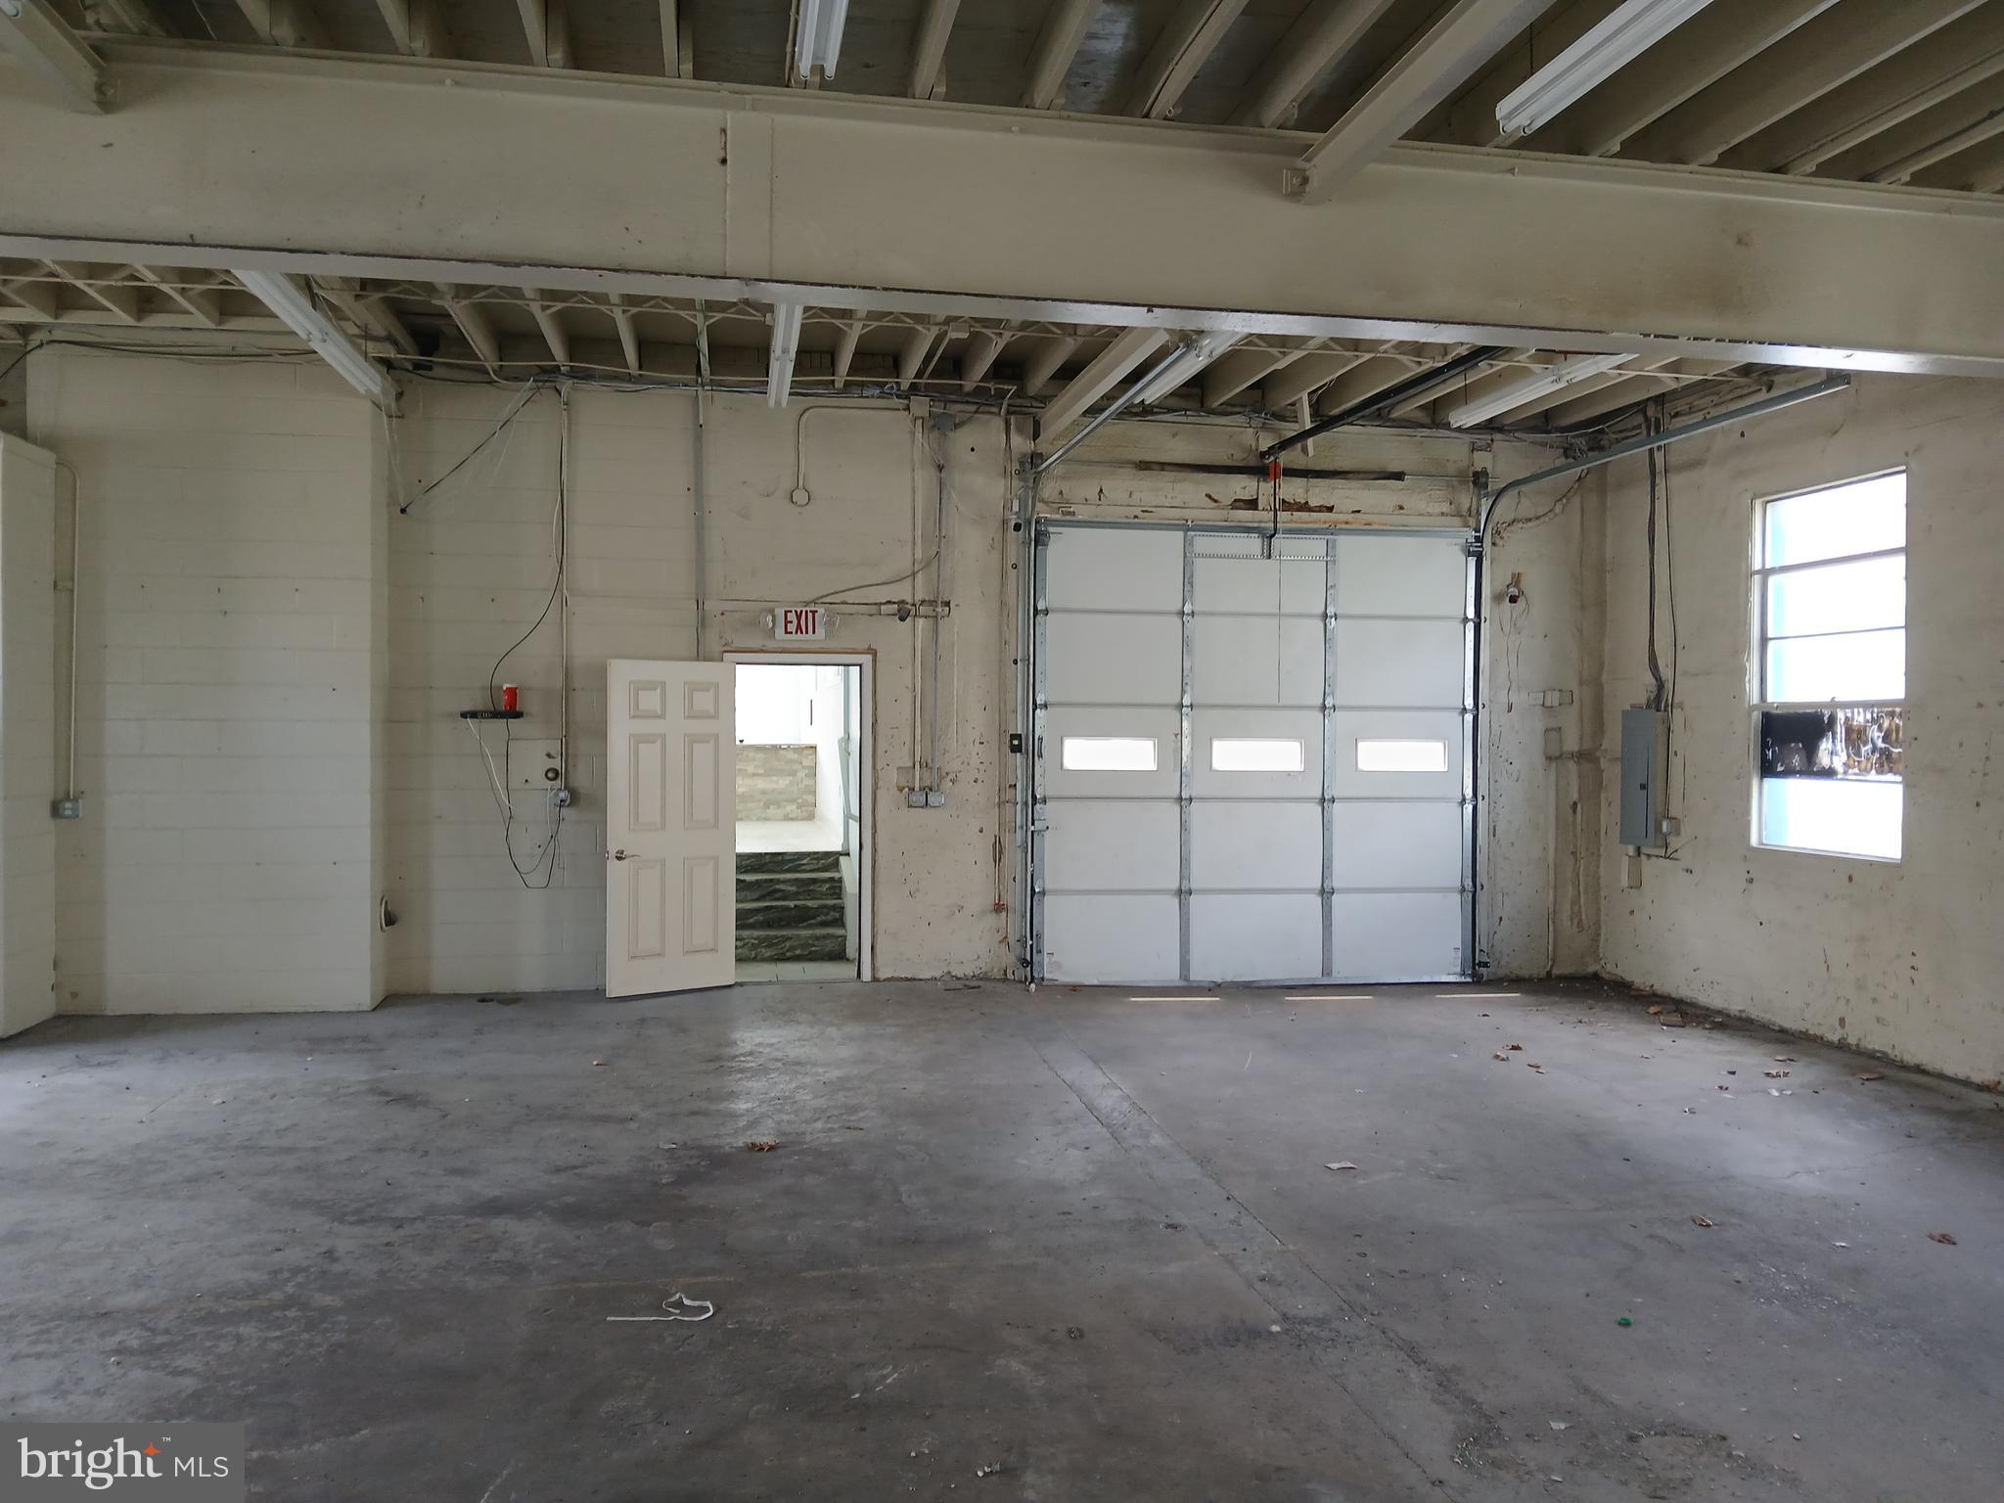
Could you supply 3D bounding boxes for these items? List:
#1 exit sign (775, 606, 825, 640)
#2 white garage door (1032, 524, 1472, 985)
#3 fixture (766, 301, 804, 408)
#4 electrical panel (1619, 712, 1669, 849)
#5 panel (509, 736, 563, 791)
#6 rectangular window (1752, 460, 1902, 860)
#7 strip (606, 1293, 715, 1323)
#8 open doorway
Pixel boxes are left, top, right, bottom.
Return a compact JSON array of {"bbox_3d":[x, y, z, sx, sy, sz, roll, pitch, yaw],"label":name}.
[{"bbox_3d":[-1.258,-0.796,9.430,0.315,0.205,0.070,0,1,-10],"label":"exit sign"},{"bbox_3d":[1.701,0.015,10.030,3.050,3.030,0.080,0,1,-10],"label":"white garage door"},{"bbox_3d":[-1.160,-2.165,8.100,0.130,0.100,2.440,0,1,-10],"label":"fixture"},{"bbox_3d":[4.221,0.179,9.892,0.100,0.880,0.375,0,1,-10],"label":"electrical panel"},{"bbox_3d":[-2.847,0.081,9.190,0.330,0.330,0.050,0,1,-10],"label":"panel"},{"bbox_3d":[4.570,-0.456,8.360,0.110,2.050,1.150,0,1,-10],"label":"rectangular window"},{"bbox_3d":[-0.952,1.551,4.200,0.285,0.025,0.180,0,1,0],"label":"strip"},{"bbox_3d":[-1.277,0.425,9.500,0.900,2.070,0.140,0,1,-10],"label":"open doorway"}]

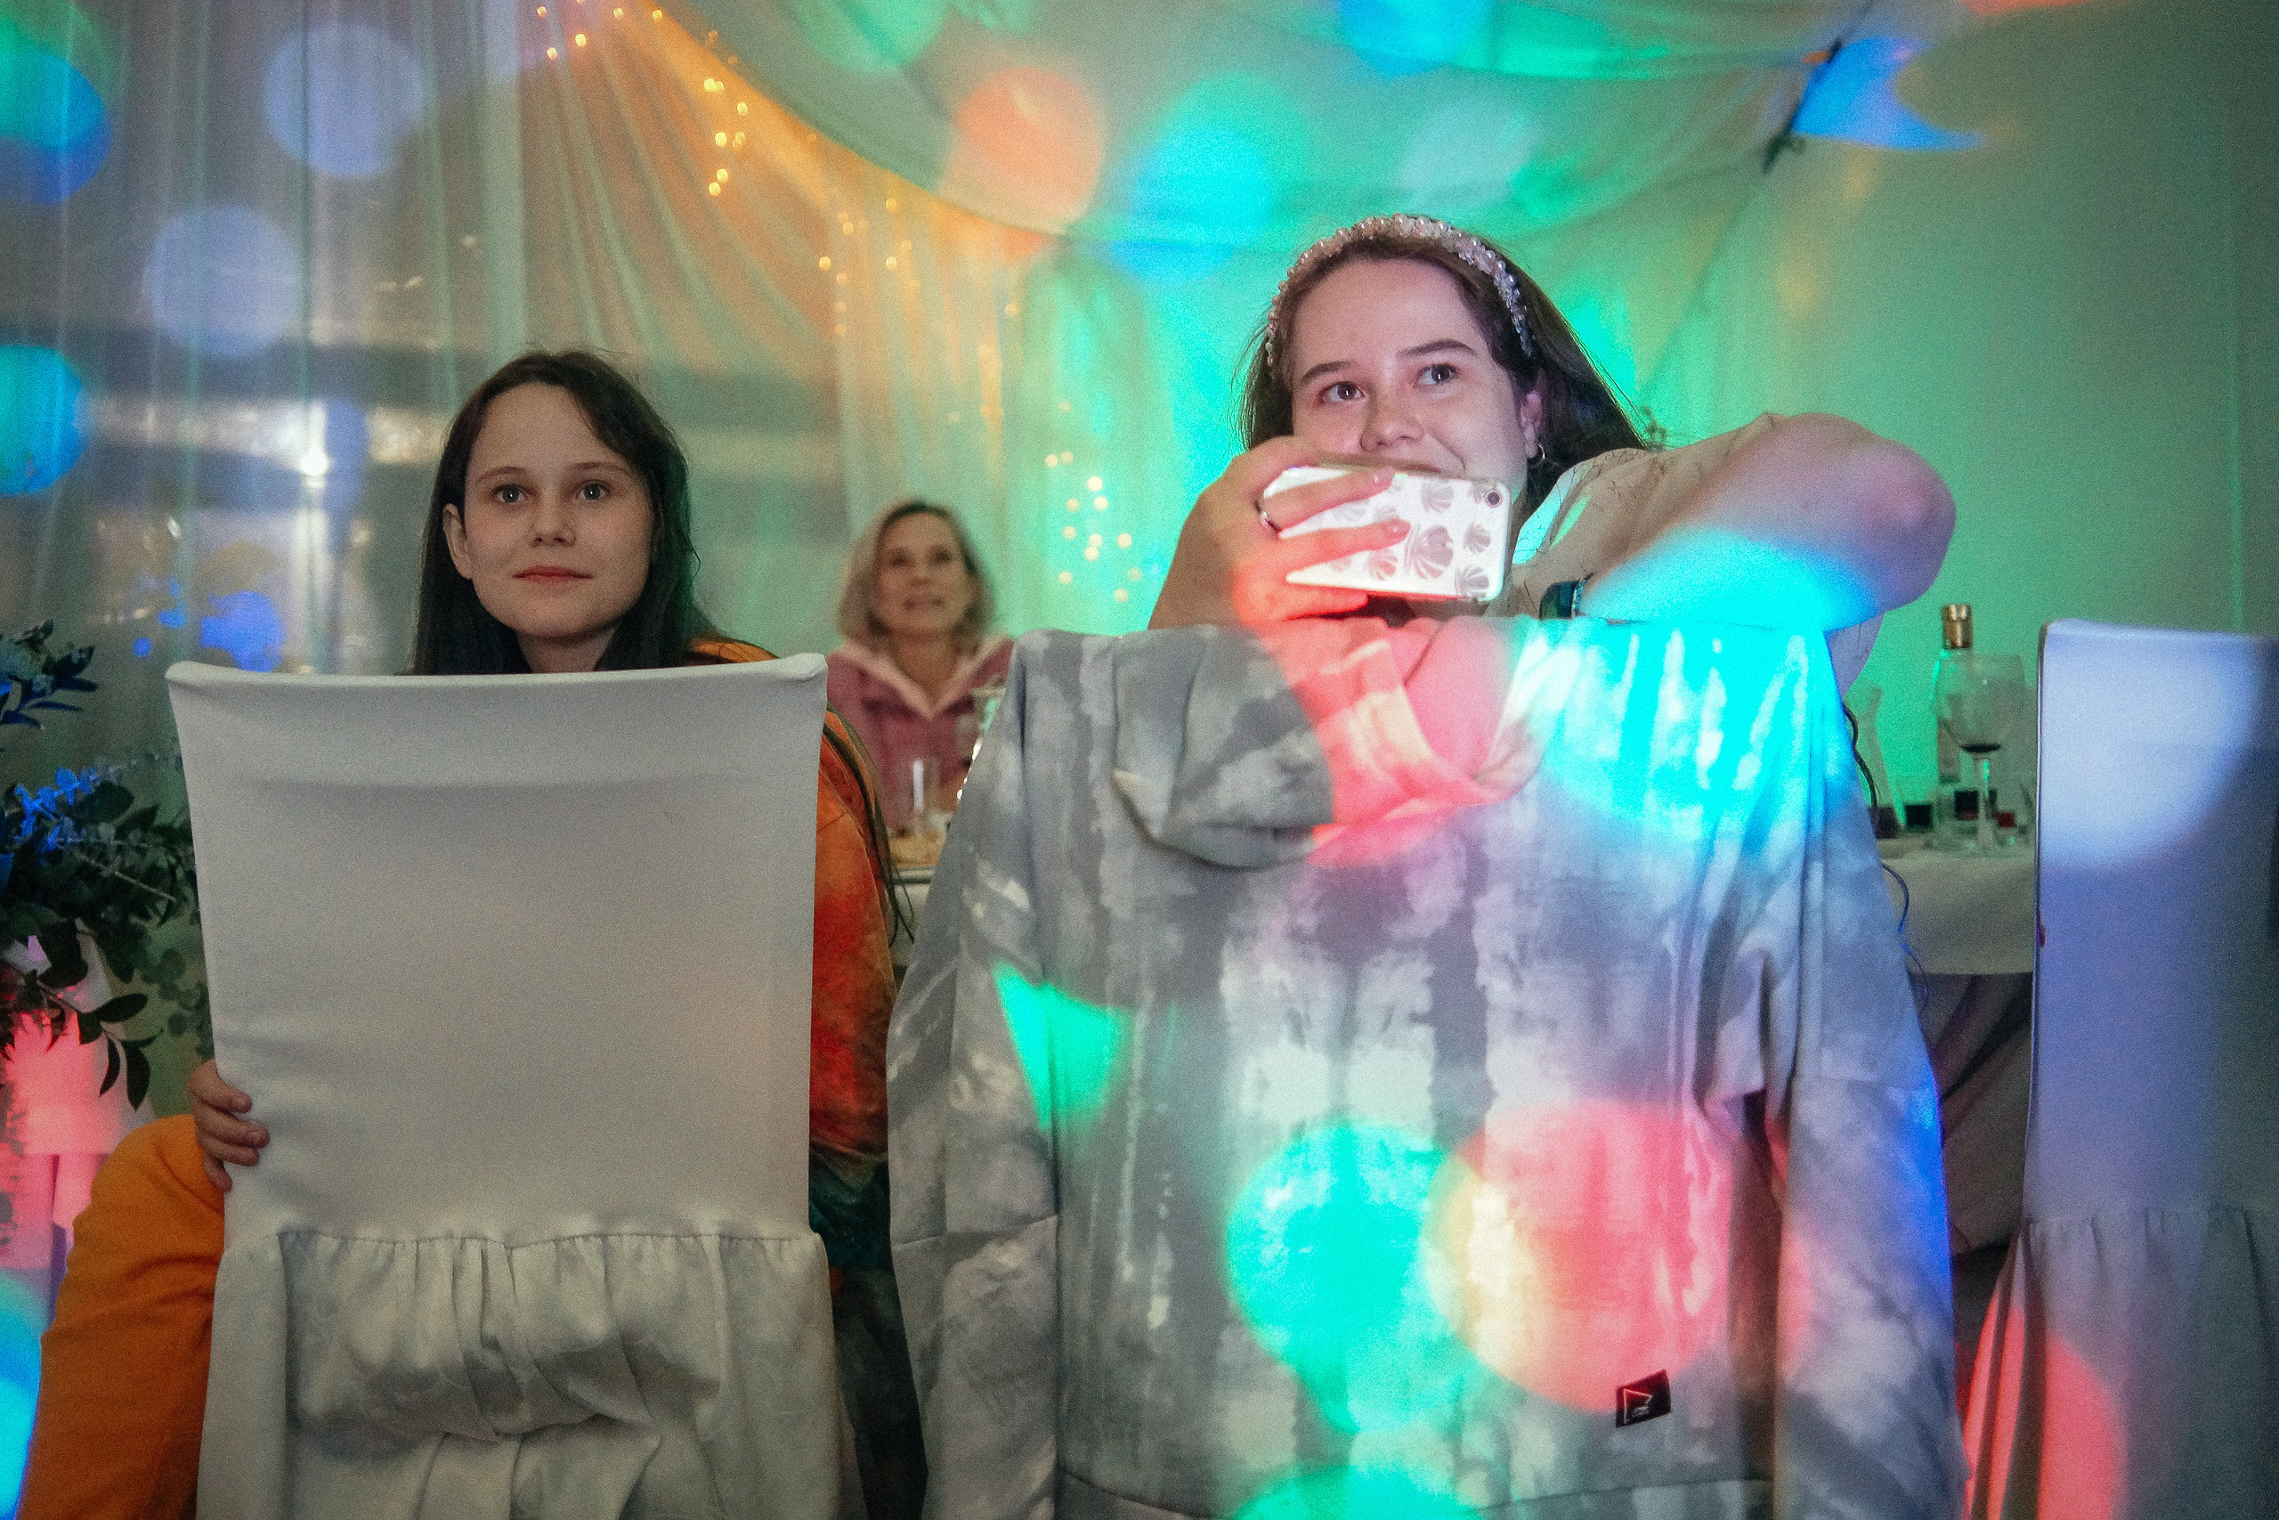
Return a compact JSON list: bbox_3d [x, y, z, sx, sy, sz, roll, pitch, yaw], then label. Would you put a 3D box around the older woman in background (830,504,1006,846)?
[{"bbox_3d":[-0.315,0.230,2.570,0.500,1.240,0.640,0,-1,-6],"label":"older woman in background"}]

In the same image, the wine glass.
[{"bbox_3d":[0.921,-0.010,1.940,0.100,0.220,0.100,0,-1,25],"label":"wine glass"}]

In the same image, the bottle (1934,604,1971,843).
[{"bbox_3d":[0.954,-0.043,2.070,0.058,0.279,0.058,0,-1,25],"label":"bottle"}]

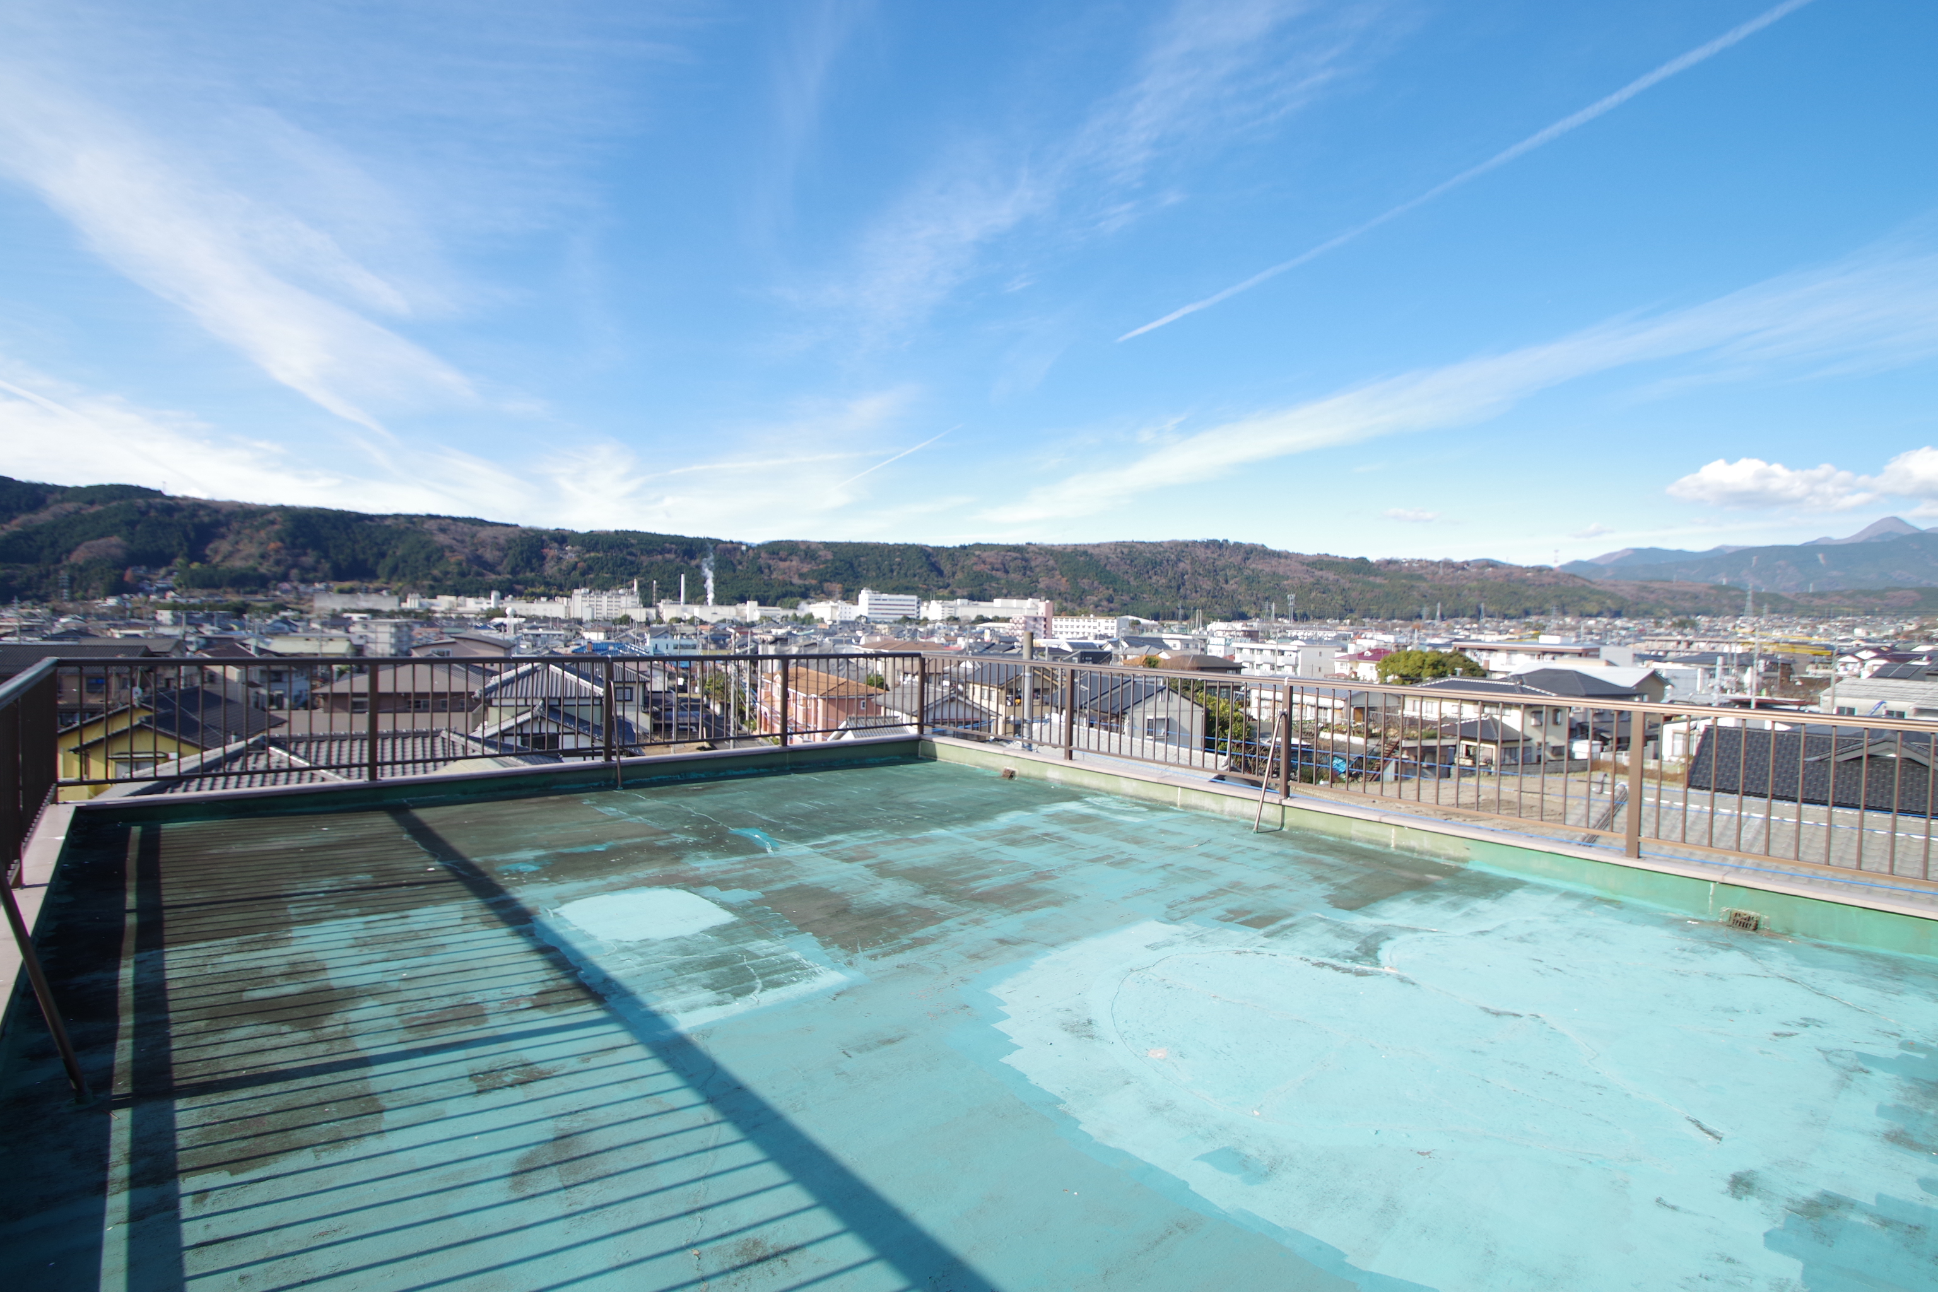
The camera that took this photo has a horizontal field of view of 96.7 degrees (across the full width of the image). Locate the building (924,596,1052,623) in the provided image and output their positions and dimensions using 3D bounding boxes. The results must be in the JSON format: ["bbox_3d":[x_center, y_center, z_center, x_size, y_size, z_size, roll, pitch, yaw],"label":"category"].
[{"bbox_3d":[12.350,-30.540,740.000,98.750,17.480,45.000,0,2,-20],"label":"building"}]

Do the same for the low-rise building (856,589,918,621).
[{"bbox_3d":[-65.460,-33.670,715.000,46.870,26.150,22.000,0,2,-20],"label":"low-rise building"}]

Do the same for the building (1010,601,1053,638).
[{"bbox_3d":[28.540,-10.970,392.000,9.300,18.100,20.480,3,2,42],"label":"building"}]

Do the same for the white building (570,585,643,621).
[{"bbox_3d":[-323.640,-35.880,770.000,56.530,27.290,28.000,0,2,-20],"label":"white building"}]

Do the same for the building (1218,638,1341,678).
[{"bbox_3d":[59.700,3.820,163.000,11.840,8.610,14.710,0,2,-33],"label":"building"}]

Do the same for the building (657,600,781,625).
[{"bbox_3d":[-214.820,-28.670,740.000,98.620,16.370,40.000,0,2,-20],"label":"building"}]

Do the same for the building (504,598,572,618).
[{"bbox_3d":[-380.260,-32.530,760.000,49.960,17.270,30.000,0,2,-20],"label":"building"}]

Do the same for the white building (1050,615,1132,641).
[{"bbox_3d":[59.850,-8.820,420.000,37.090,11.330,13.260,2,2,40],"label":"white building"}]

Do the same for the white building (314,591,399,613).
[{"bbox_3d":[-588.760,-41.340,830.000,62.780,17.100,25.000,0,2,-20],"label":"white building"}]

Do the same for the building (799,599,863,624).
[{"bbox_3d":[-112.230,-27.830,700.000,47.210,17.710,30.000,0,2,-20],"label":"building"}]

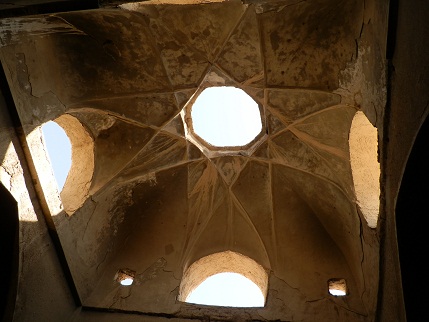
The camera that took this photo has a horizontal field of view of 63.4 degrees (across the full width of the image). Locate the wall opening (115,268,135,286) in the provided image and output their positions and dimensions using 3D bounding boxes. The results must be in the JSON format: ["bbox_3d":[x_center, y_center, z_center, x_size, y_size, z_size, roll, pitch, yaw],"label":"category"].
[{"bbox_3d":[-1.270,1.767,5.060,0.279,0.304,0.217,-3,-69,11],"label":"wall opening"}]

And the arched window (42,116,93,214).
[{"bbox_3d":[-1.973,-0.050,4.556,0.372,1.008,1.163,-3,-69,11],"label":"arched window"}]

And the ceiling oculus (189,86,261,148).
[{"bbox_3d":[0.214,-0.697,5.785,1.085,0.186,1.085,-3,-69,11],"label":"ceiling oculus"}]

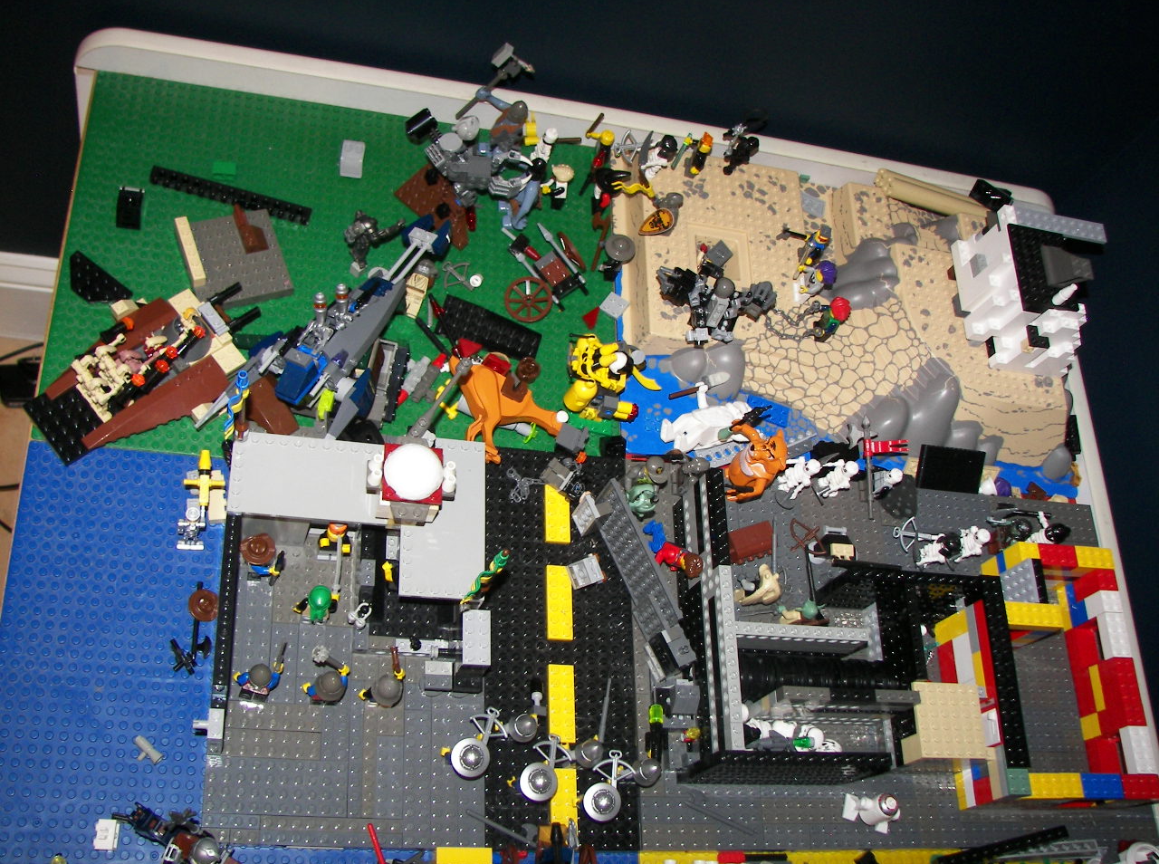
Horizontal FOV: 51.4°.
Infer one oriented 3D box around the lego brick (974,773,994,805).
[{"bbox_3d":[0.261,0.226,0.759,0.016,0.019,0.016,6,64,-15],"label":"lego brick"}]

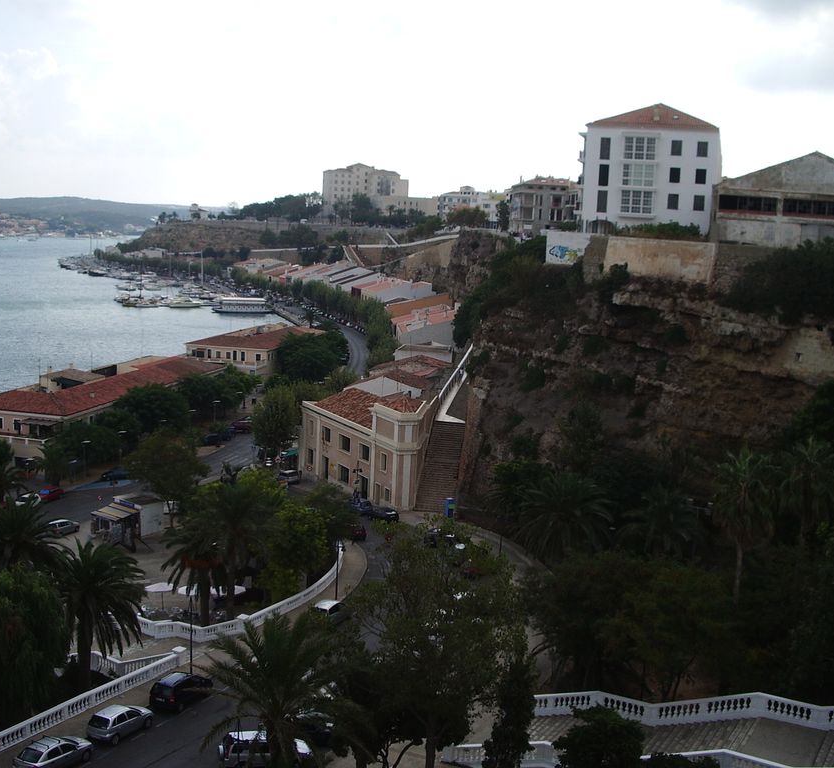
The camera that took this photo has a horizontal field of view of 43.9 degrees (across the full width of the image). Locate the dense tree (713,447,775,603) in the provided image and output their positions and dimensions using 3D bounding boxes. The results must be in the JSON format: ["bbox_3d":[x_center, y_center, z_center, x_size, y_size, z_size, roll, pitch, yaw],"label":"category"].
[{"bbox_3d":[24.220,10.979,77.041,4.400,12.920,4.400,2,9,0],"label":"dense tree"}]

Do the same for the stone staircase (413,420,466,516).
[{"bbox_3d":[3.032,9.421,120.598,4.300,7.500,13.900,3,8,7],"label":"stone staircase"}]

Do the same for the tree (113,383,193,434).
[{"bbox_3d":[-34.137,4.604,133.581,9.856,9.444,9.856,2,8,0],"label":"tree"}]

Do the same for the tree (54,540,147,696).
[{"bbox_3d":[-20.920,15.708,68.221,5.900,10.490,5.900,2,9,0],"label":"tree"}]

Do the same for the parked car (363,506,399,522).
[{"bbox_3d":[-3.890,15.020,121.160,1.700,1.450,4.100,-2,9,-30],"label":"parked car"}]

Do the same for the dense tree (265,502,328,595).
[{"bbox_3d":[-10.216,14.858,87.280,5.400,9.200,5.400,2,8,0],"label":"dense tree"}]

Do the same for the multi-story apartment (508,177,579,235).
[{"bbox_3d":[27.167,-37.413,219.518,12.500,12.098,17.000,2,8,2],"label":"multi-story apartment"}]

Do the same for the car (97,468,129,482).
[{"bbox_3d":[-35.070,10.353,121.830,4.100,1.450,1.720,-5,11,-38],"label":"car"}]

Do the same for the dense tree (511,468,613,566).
[{"bbox_3d":[11.050,12.174,79.177,7.400,11.090,7.400,2,9,0],"label":"dense tree"}]

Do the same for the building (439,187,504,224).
[{"bbox_3d":[22.404,-72.072,424.716,26.500,16.400,18.000,2,9,0],"label":"building"}]

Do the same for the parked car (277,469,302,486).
[{"bbox_3d":[-17.670,12.750,144.230,1.720,1.560,4.150,-1,9,-24],"label":"parked car"}]

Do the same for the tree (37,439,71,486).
[{"bbox_3d":[-47.620,10.540,136.720,4.770,6.140,4.770,2,8,0],"label":"tree"}]

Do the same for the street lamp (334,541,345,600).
[{"bbox_3d":[-6.250,14.910,83.010,1.000,5.280,0.500,2,8,0],"label":"street lamp"}]

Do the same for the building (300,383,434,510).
[{"bbox_3d":[-3.960,7.770,138.290,12.000,12.500,28.500,-2,9,-31],"label":"building"}]

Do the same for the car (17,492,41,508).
[{"bbox_3d":[-40.881,12.001,109.051,1.550,1.530,2.500,5,9,21],"label":"car"}]

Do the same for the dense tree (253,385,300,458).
[{"bbox_3d":[-19.605,5.790,144.818,6.300,10.900,6.300,2,8,0],"label":"dense tree"}]

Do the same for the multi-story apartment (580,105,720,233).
[{"bbox_3d":[27.259,-24.582,119.606,14.400,15.210,14.000,4,9,14],"label":"multi-story apartment"}]

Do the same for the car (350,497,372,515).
[{"bbox_3d":[-7.062,14.648,126.393,1.720,1.460,4.200,-4,10,-33],"label":"car"}]

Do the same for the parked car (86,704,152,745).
[{"bbox_3d":[-16.035,18.268,56.340,1.660,1.440,3.850,7,6,27],"label":"parked car"}]

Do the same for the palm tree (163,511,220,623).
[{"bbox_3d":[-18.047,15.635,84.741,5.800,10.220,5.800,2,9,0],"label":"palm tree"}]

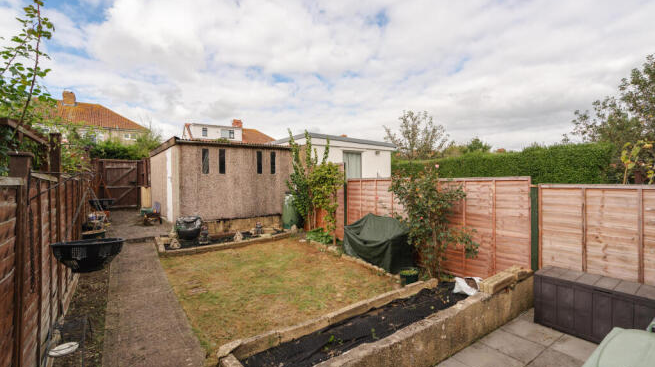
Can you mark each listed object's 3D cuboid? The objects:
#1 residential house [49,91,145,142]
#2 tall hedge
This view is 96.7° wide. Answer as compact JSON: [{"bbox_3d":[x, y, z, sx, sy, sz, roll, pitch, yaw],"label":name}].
[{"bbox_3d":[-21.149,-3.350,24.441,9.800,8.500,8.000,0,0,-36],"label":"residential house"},{"bbox_3d":[4.764,0.250,9.621,1.000,2.300,6.800,0,0,-36],"label":"tall hedge"}]

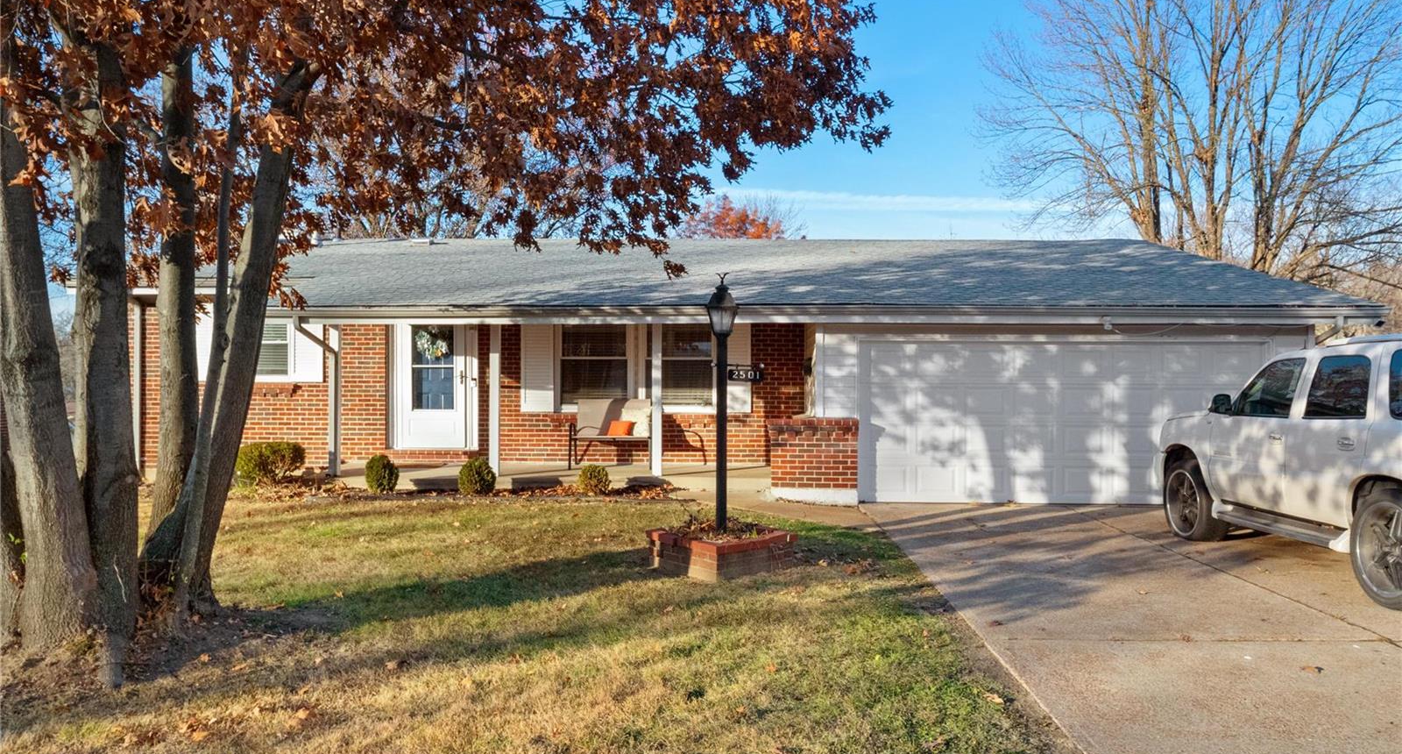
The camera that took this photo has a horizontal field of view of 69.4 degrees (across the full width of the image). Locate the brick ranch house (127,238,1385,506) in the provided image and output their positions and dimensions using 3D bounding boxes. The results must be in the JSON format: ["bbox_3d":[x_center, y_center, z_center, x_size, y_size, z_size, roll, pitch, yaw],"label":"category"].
[{"bbox_3d":[-0.470,-0.470,17.400,16.700,4.050,11.700,0,0,2],"label":"brick ranch house"}]

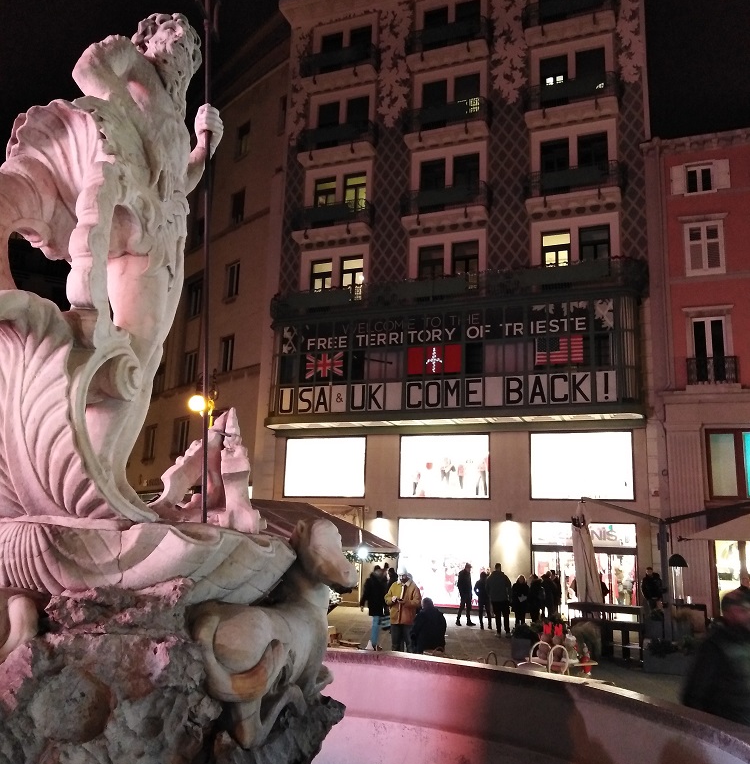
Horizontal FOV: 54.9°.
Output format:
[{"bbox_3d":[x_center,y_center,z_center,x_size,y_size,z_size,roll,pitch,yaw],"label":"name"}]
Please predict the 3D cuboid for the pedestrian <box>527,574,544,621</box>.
[{"bbox_3d":[4.129,5.792,18.557,0.380,1.612,0.480,-9,-16,42],"label":"pedestrian"}]

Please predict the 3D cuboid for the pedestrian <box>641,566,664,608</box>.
[{"bbox_3d":[7.181,5.679,18.619,0.380,1.740,0.520,12,-16,-39],"label":"pedestrian"}]

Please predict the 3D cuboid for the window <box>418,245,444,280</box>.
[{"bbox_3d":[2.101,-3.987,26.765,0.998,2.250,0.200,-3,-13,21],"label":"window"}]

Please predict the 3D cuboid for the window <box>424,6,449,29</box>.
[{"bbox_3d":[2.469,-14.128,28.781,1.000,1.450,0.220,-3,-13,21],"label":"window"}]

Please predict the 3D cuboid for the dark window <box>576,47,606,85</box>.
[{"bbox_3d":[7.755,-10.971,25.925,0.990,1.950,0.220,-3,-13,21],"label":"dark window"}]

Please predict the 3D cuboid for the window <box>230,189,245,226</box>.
[{"bbox_3d":[-6.056,-7.750,32.334,0.200,1.610,1.134,12,-16,-40],"label":"window"}]

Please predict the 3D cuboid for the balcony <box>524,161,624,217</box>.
[{"bbox_3d":[6.731,-6.510,24.656,3.090,1.330,1.000,-3,-13,21],"label":"balcony"}]

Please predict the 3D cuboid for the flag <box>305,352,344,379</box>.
[{"bbox_3d":[-1.811,-0.590,26.017,1.481,0.973,0.050,-3,-13,21],"label":"flag"}]

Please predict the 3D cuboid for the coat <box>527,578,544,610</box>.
[{"bbox_3d":[4.139,5.480,18.623,0.360,0.820,0.460,-9,-16,42],"label":"coat"}]

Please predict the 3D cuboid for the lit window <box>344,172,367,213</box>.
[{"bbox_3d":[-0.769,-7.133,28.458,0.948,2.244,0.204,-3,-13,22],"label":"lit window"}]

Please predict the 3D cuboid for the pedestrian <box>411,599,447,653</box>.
[{"bbox_3d":[1.028,4.856,13.907,0.640,1.328,0.660,5,-12,-15],"label":"pedestrian"}]

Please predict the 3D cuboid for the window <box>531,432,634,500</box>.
[{"bbox_3d":[6.648,2.705,23.263,3.180,2.210,0.200,-3,-13,21],"label":"window"}]

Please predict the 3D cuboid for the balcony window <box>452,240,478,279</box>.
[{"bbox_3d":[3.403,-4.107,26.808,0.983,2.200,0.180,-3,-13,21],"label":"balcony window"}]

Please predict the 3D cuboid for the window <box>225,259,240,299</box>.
[{"bbox_3d":[-6.367,-4.557,32.267,0.200,1.650,1.100,12,-16,-41],"label":"window"}]

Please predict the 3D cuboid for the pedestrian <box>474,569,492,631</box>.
[{"bbox_3d":[3.091,6.192,20.564,0.520,1.630,0.360,-2,-13,20],"label":"pedestrian"}]

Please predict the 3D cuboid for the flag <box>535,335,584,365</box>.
[{"bbox_3d":[5.887,-0.990,23.045,1.479,0.920,0.050,-3,-13,21],"label":"flag"}]

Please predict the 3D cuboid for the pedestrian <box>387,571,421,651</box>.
[{"bbox_3d":[0.582,4.778,14.779,0.640,1.785,0.450,-1,-12,14],"label":"pedestrian"}]

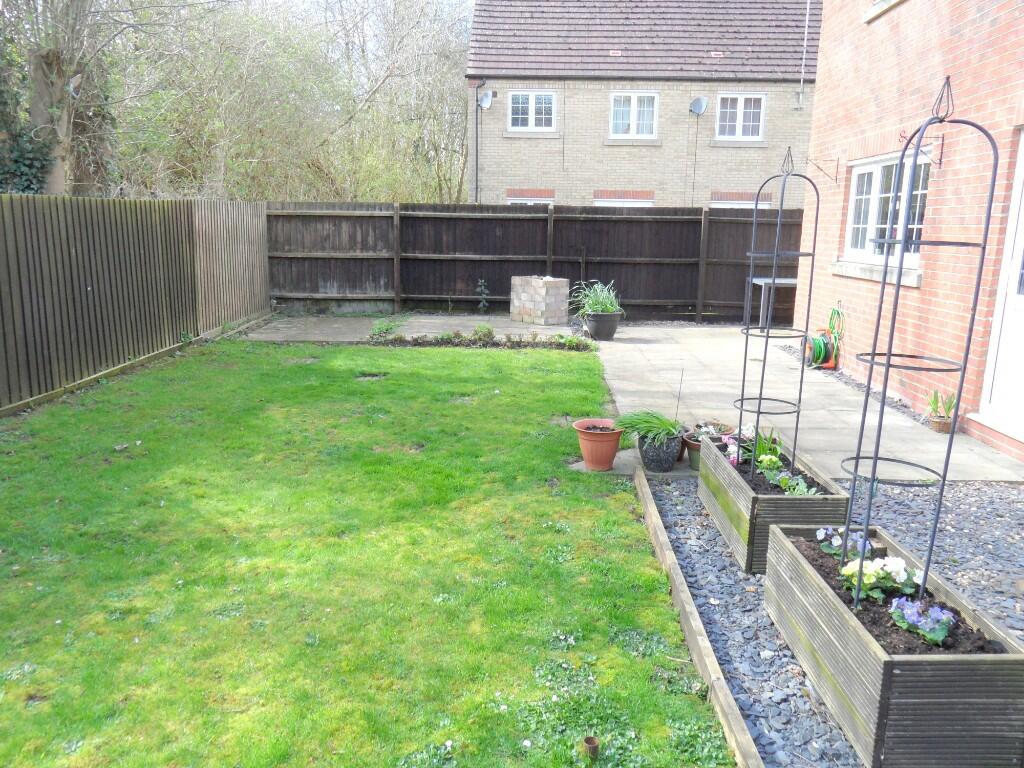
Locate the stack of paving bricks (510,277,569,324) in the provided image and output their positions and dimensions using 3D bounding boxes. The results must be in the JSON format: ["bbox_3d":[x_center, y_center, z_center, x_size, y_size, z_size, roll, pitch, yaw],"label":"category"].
[{"bbox_3d":[0.441,-1.351,11.461,0.490,0.705,0.820,-10,16,-39],"label":"stack of paving bricks"}]

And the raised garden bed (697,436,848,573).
[{"bbox_3d":[1.297,0.588,3.673,0.430,0.365,0.926,1,13,0],"label":"raised garden bed"}]

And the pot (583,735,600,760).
[{"bbox_3d":[0.236,1.083,2.110,0.044,0.053,0.044,1,13,0],"label":"pot"}]

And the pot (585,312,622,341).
[{"bbox_3d":[1.266,-0.803,9.830,0.510,0.375,0.510,1,13,2],"label":"pot"}]

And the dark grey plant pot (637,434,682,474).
[{"bbox_3d":[0.962,0.431,4.617,0.282,0.243,0.282,1,13,2],"label":"dark grey plant pot"}]

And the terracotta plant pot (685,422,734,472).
[{"bbox_3d":[1.275,0.435,4.660,0.300,0.225,0.300,1,13,2],"label":"terracotta plant pot"}]

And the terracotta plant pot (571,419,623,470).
[{"bbox_3d":[0.565,0.404,4.632,0.325,0.285,0.325,1,13,2],"label":"terracotta plant pot"}]

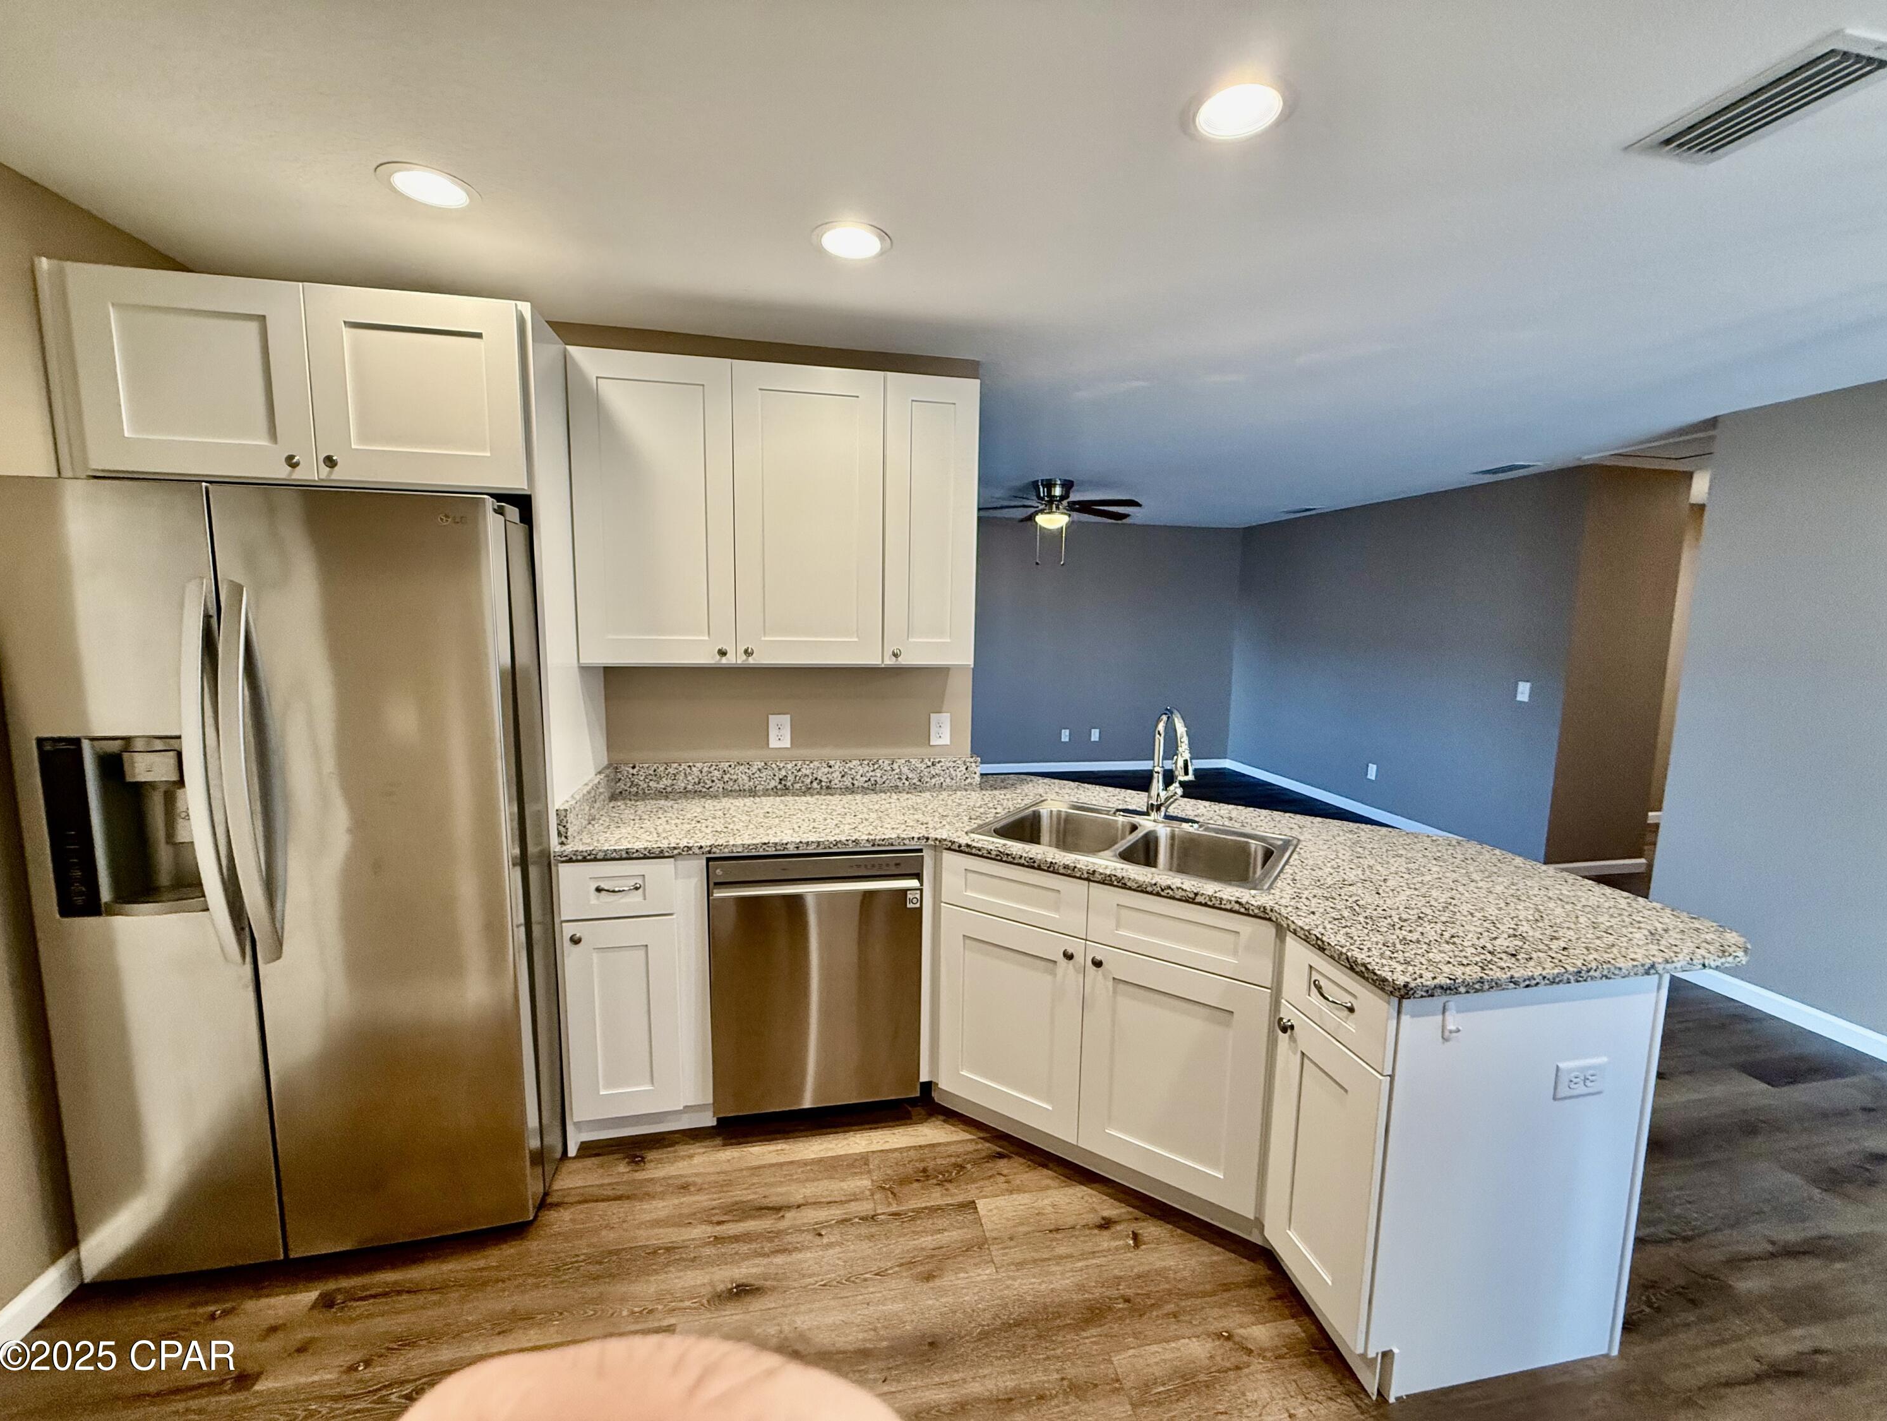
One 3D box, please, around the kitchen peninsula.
[{"bbox_3d":[0.270,0.772,2.258,2.645,1.000,1.845,-1,7,-11],"label":"kitchen peninsula"}]

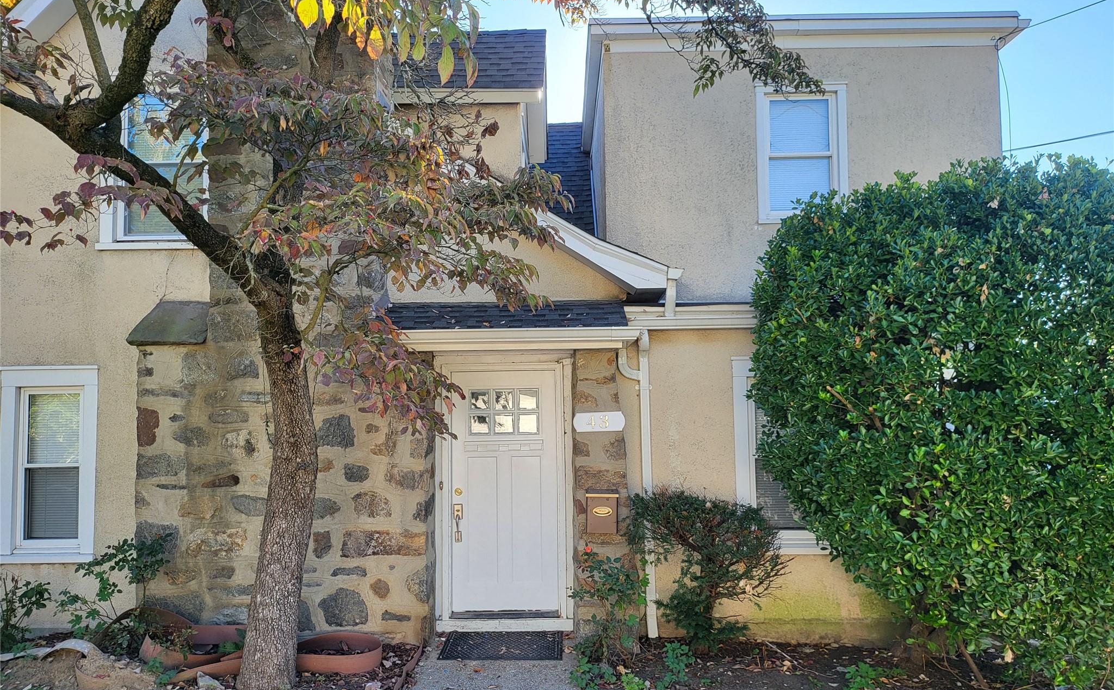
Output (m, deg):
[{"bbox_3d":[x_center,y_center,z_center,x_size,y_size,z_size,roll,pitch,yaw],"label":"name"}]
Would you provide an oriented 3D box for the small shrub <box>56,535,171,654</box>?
[{"bbox_3d":[-3.432,1.924,5.990,0.801,0.838,0.660,-1,-3,1],"label":"small shrub"}]

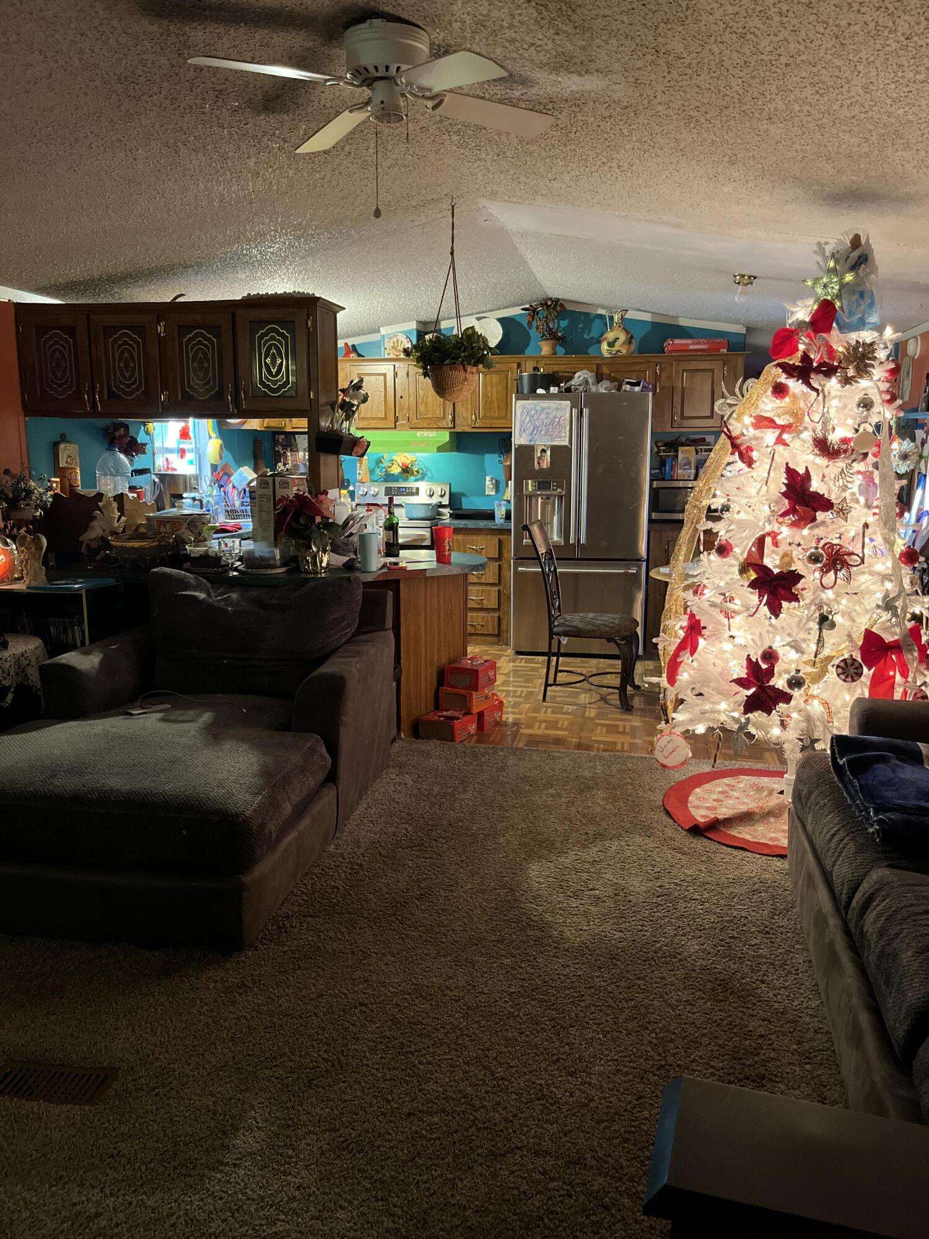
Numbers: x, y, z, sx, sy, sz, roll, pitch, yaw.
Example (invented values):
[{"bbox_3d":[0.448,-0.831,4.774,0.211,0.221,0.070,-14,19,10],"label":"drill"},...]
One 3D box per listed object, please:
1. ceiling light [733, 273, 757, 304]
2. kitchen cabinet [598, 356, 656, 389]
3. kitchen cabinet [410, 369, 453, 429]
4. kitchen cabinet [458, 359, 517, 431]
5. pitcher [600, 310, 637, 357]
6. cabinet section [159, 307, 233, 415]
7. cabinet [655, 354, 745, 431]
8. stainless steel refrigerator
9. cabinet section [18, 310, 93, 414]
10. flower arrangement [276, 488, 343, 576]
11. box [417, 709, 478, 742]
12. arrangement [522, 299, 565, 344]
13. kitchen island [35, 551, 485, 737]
[{"bbox_3d":[1.420,-1.675,4.717,0.125,0.150,0.125,8,12,9],"label":"ceiling light"},{"bbox_3d":[1.173,-1.746,6.723,0.418,0.265,0.310,2,11,10],"label":"kitchen cabinet"},{"bbox_3d":[-0.209,-1.665,7.003,0.339,0.479,0.310,2,11,10],"label":"kitchen cabinet"},{"bbox_3d":[0.200,-1.661,6.925,0.457,0.508,0.310,2,11,10],"label":"kitchen cabinet"},{"bbox_3d":[1.062,-1.968,6.426,0.238,0.309,0.220,2,11,10],"label":"pitcher"},{"bbox_3d":[-1.276,-1.270,4.664,0.389,0.509,0.303,2,10,9],"label":"cabinet section"},{"bbox_3d":[1.673,-1.611,6.652,0.605,0.520,0.310,2,11,10],"label":"cabinet"},{"bbox_3d":[0.835,-0.676,6.602,0.910,1.775,0.780,2,11,10],"label":"stainless steel refrigerator"},{"bbox_3d":[-2.015,-1.307,4.780,0.404,0.522,0.303,2,10,9],"label":"cabinet section"},{"bbox_3d":[-0.682,-0.390,4.100,0.280,0.365,0.280,2,11,10],"label":"flower arrangement"},{"bbox_3d":[-0.076,0.528,4.643,0.200,0.107,0.220,6,12,29],"label":"box"},{"bbox_3d":[0.563,-2.084,6.571,0.301,0.335,0.270,2,11,10],"label":"arrangement"},{"bbox_3d":[-0.957,0.123,4.694,2.190,0.890,1.000,2,11,10],"label":"kitchen island"}]

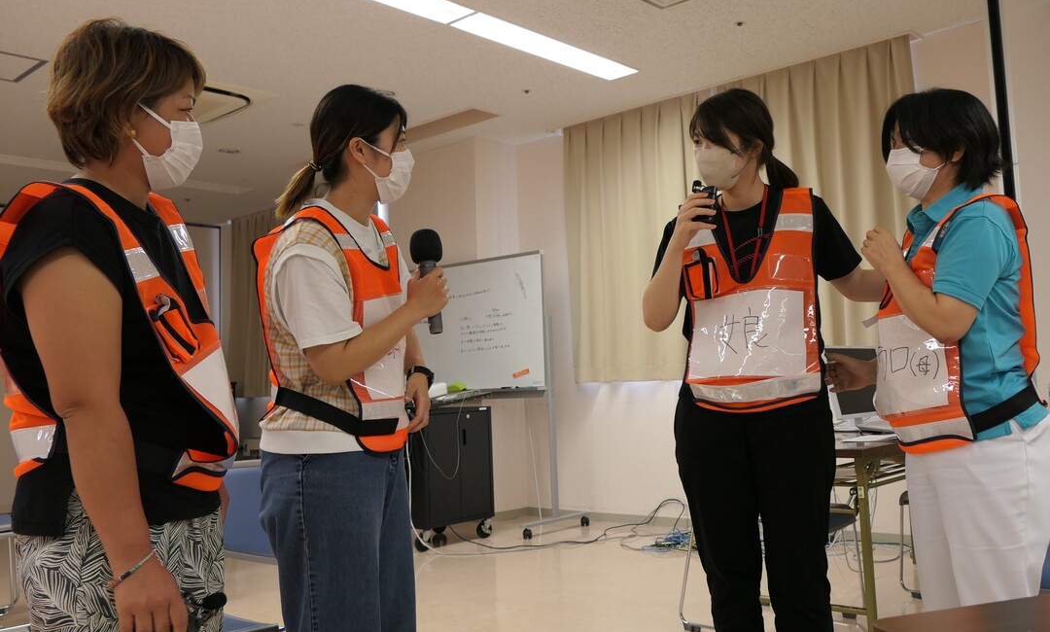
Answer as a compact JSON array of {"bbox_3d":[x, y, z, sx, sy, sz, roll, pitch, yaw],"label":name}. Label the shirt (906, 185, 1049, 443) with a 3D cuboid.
[{"bbox_3d":[0.978,-0.005,1.800,0.300,0.570,0.430,-2,-5,0],"label":"shirt"}]

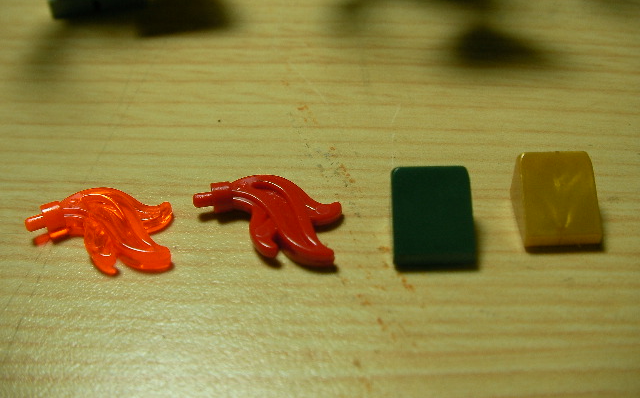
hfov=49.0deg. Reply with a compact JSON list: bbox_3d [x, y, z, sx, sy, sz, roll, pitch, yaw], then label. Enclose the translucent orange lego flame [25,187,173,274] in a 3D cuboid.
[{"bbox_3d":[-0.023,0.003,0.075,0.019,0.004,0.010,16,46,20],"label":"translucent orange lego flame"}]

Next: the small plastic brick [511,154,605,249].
[{"bbox_3d":[0.024,0.000,0.071,0.008,0.006,0.008,-1,47,0],"label":"small plastic brick"}]

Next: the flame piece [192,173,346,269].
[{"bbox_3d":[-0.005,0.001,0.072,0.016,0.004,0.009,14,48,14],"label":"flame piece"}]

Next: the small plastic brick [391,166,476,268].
[{"bbox_3d":[0.011,0.002,0.070,0.008,0.006,0.008,-1,47,-1],"label":"small plastic brick"}]

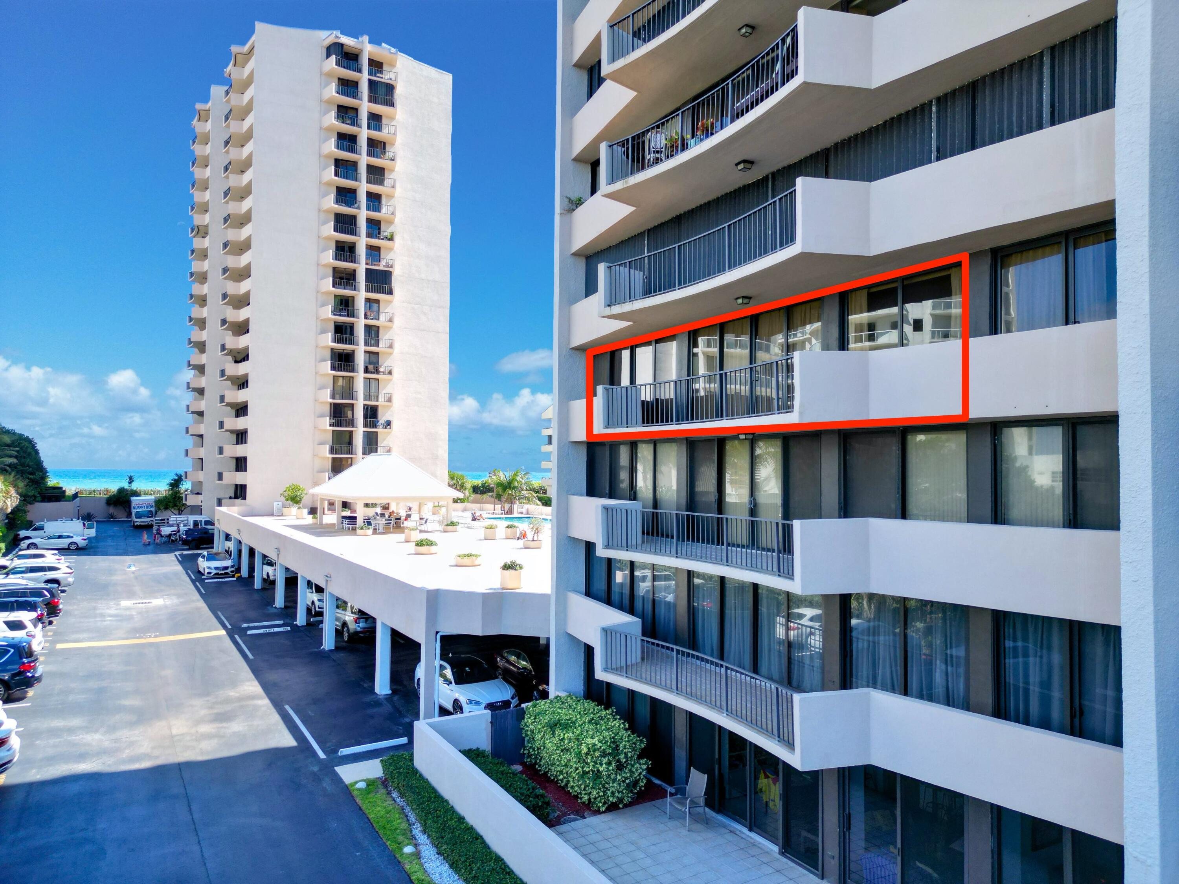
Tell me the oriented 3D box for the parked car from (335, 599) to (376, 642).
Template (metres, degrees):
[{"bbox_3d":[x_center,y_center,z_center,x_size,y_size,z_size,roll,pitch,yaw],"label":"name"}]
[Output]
[{"bbox_3d":[-10.055,7.561,35.923,2.000,1.770,5.030,2,-2,-30],"label":"parked car"}]

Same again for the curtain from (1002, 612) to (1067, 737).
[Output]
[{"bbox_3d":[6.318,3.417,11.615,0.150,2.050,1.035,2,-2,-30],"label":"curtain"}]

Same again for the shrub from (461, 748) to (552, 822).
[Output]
[{"bbox_3d":[-2.187,7.944,18.828,1.378,0.424,4.319,2,-2,-29],"label":"shrub"}]

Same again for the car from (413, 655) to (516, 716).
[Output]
[{"bbox_3d":[-3.925,7.527,25.724,1.850,1.380,4.700,2,-2,-32],"label":"car"}]

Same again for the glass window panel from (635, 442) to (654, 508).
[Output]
[{"bbox_3d":[1.425,1.165,20.738,0.120,2.292,0.795,2,-2,-29],"label":"glass window panel"}]

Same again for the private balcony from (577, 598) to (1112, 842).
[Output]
[{"bbox_3d":[2.438,4.541,15.980,2.332,1.089,14.689,2,-2,-29],"label":"private balcony"}]

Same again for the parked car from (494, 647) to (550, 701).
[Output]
[{"bbox_3d":[-1.615,7.560,27.123,1.840,1.450,4.720,2,-2,-28],"label":"parked car"}]

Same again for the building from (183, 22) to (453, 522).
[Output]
[{"bbox_3d":[-31.454,-14.009,93.781,21.000,48.800,33.000,2,-2,-30],"label":"building"}]

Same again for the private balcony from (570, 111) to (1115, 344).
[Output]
[{"bbox_3d":[2.609,-3.389,15.804,2.250,1.192,14.750,2,-2,-30],"label":"private balcony"}]

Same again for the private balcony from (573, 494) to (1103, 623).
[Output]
[{"bbox_3d":[2.571,1.847,15.612,2.250,1.139,14.750,2,-2,-30],"label":"private balcony"}]

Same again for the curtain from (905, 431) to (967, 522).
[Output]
[{"bbox_3d":[5.609,0.943,13.244,0.120,2.266,1.113,2,-2,-29],"label":"curtain"}]

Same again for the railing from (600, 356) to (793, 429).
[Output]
[{"bbox_3d":[1.858,-0.813,15.349,0.345,0.888,6.015,2,-2,-29],"label":"railing"}]

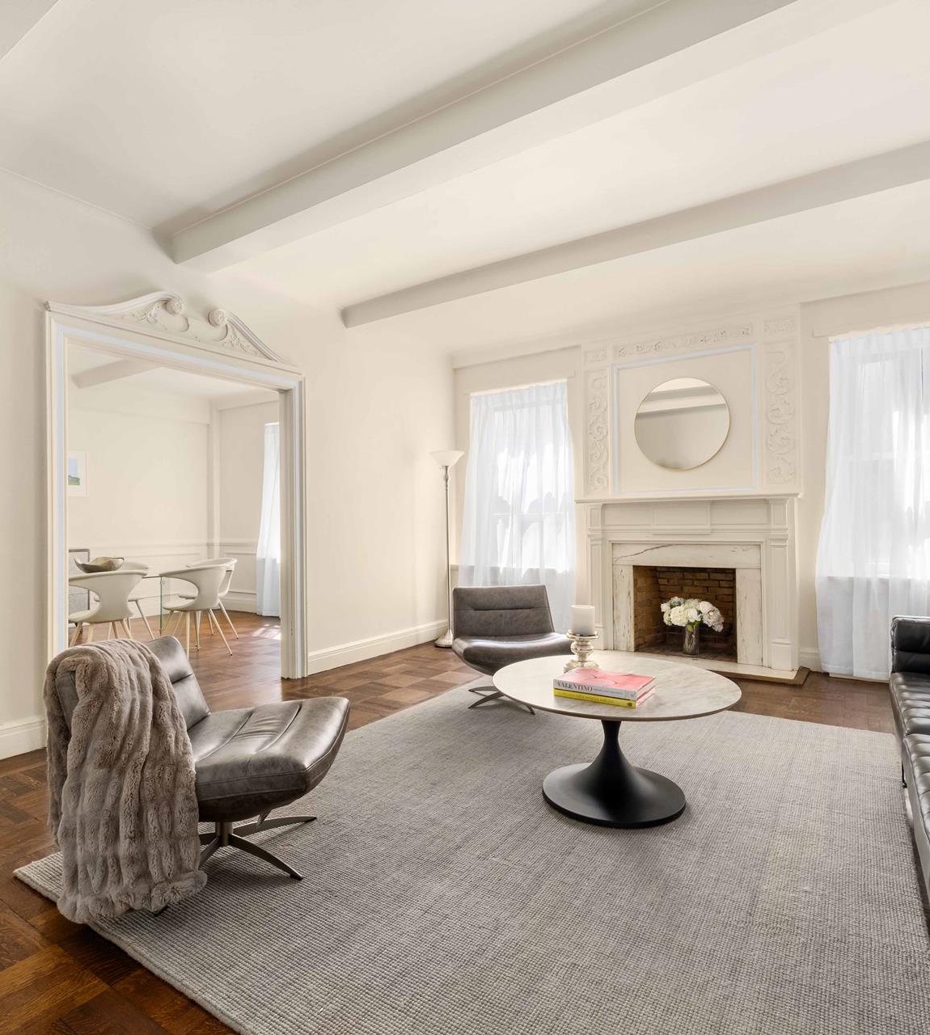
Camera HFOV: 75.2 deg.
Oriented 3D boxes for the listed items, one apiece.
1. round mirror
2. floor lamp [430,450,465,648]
[{"bbox_3d":[1.742,-0.749,4.885,0.755,0.755,0.030,-1,0,34],"label":"round mirror"},{"bbox_3d":[-0.150,0.277,5.651,0.329,1.806,0.329,-1,0,0],"label":"floor lamp"}]

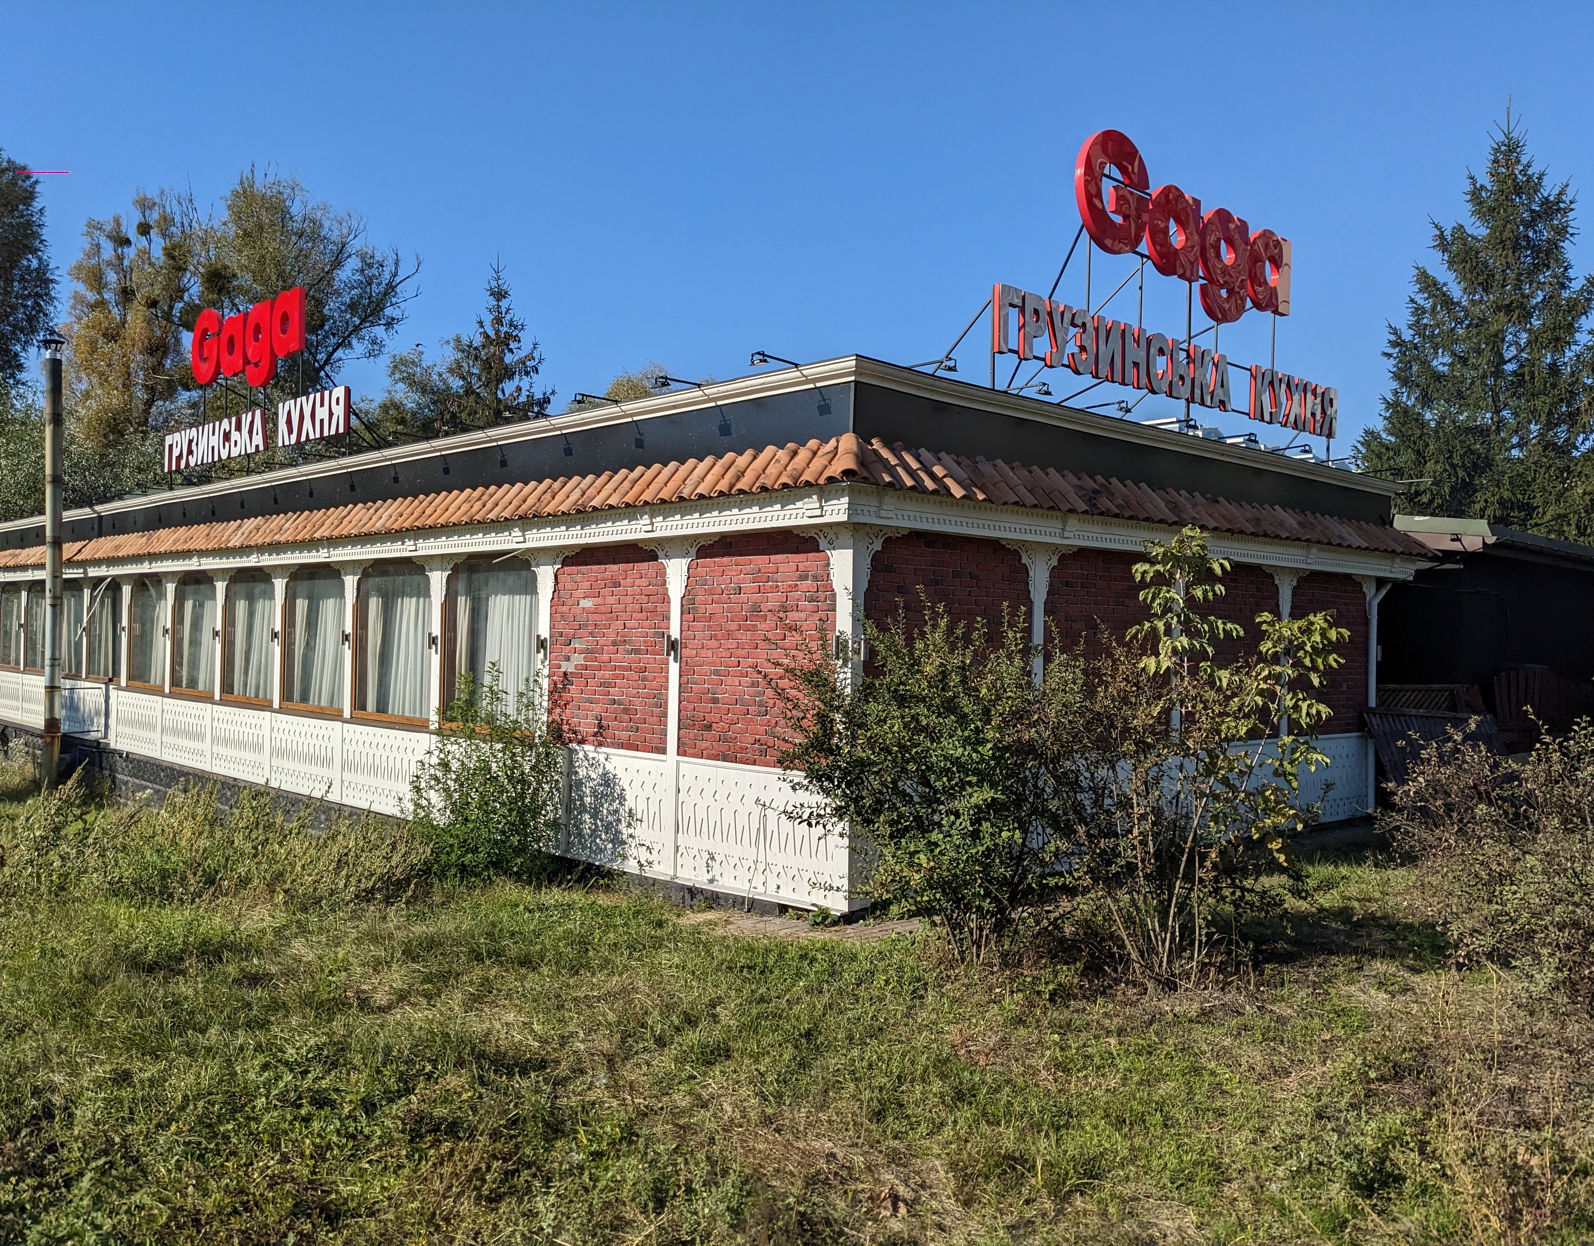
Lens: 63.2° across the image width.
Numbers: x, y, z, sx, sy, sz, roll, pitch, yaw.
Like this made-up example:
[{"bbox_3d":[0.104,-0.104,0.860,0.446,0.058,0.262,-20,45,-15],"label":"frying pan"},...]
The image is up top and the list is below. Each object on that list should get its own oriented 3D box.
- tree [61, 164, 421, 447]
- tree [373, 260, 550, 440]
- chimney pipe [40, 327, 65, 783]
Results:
[{"bbox_3d":[-19.870,-6.884,45.928,12.200,18.532,12.200,1,0,0],"label":"tree"},{"bbox_3d":[-9.586,-4.107,37.949,5.200,13.139,5.200,1,0,0],"label":"tree"},{"bbox_3d":[-12.016,-0.963,20.910,0.350,7.393,0.350,1,0,0],"label":"chimney pipe"}]

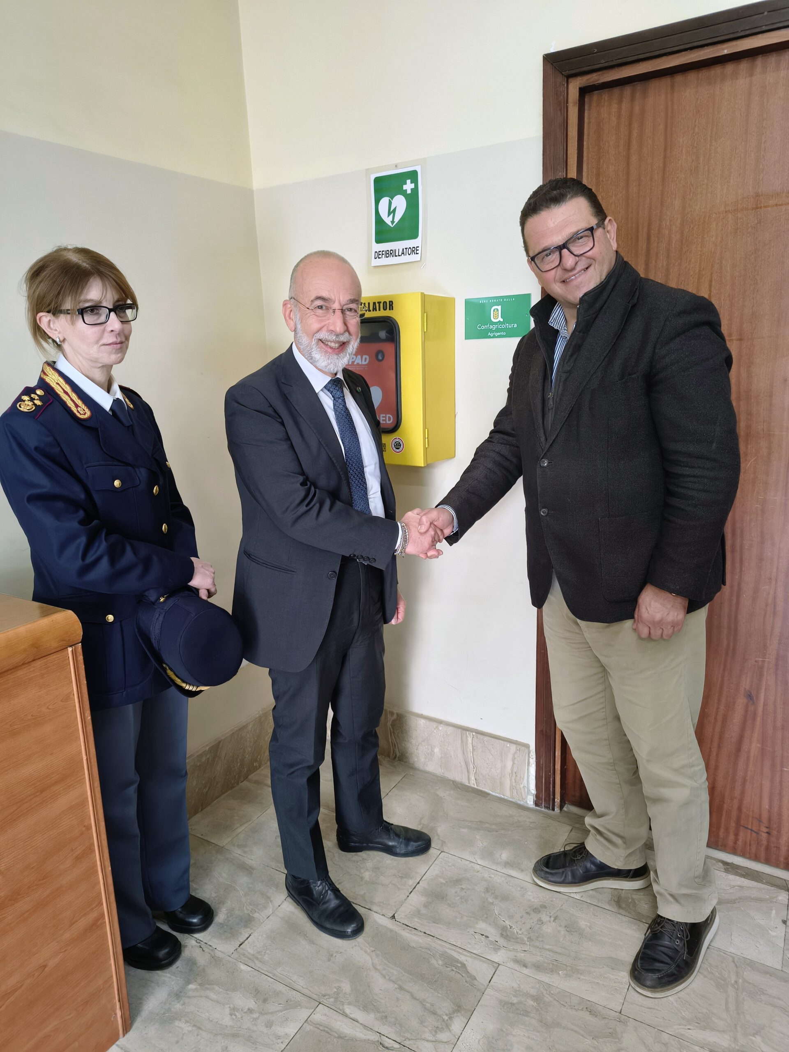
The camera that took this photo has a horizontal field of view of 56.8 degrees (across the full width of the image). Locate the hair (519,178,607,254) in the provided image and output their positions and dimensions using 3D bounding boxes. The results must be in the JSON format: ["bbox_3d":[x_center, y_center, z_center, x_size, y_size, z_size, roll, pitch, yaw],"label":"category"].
[{"bbox_3d":[0.358,-0.652,1.540,0.170,0.155,0.200,-21,14,27],"label":"hair"}]

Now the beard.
[{"bbox_3d":[-0.147,-0.391,1.560,0.145,0.135,0.115,-9,15,-27],"label":"beard"}]

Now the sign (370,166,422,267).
[{"bbox_3d":[0.002,-0.926,2.189,0.172,0.259,0.010,6,16,31],"label":"sign"}]

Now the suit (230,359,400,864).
[{"bbox_3d":[-0.131,0.265,1.828,0.470,1.400,0.530,8,17,35],"label":"suit"}]

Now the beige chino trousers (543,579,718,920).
[{"bbox_3d":[0.591,0.505,1.783,0.385,0.980,0.407,-8,15,-22],"label":"beige chino trousers"}]

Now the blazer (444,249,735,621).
[{"bbox_3d":[0.420,-0.176,1.567,0.570,0.780,0.560,-9,15,-26],"label":"blazer"}]

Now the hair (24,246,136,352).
[{"bbox_3d":[-0.675,-0.486,1.555,0.230,0.220,0.195,5,15,27],"label":"hair"}]

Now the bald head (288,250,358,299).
[{"bbox_3d":[-0.157,-0.538,1.610,0.160,0.125,0.190,-9,15,-27],"label":"bald head"}]

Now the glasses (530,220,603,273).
[{"bbox_3d":[0.356,-0.581,1.500,0.145,0.050,0.145,-21,14,27],"label":"glasses"}]

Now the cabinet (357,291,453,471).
[{"bbox_3d":[-0.034,-0.440,2.222,0.385,0.480,0.205,6,16,31],"label":"cabinet"}]

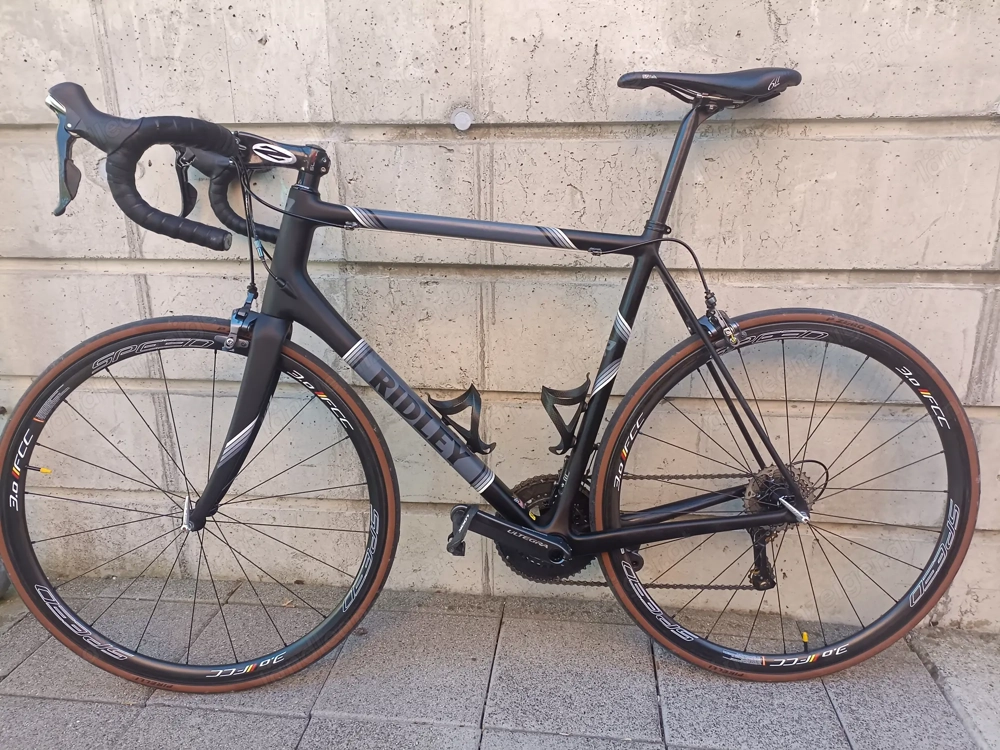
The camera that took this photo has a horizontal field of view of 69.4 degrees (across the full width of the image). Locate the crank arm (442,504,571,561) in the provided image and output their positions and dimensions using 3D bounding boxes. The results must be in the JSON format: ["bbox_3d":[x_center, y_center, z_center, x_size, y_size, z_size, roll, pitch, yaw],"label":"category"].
[{"bbox_3d":[0.017,0.260,1.183,0.208,0.043,0.034,20,9,-4],"label":"crank arm"}]

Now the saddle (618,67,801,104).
[{"bbox_3d":[0.330,-0.454,1.135,0.282,0.053,0.140,-1,10,-1],"label":"saddle"}]

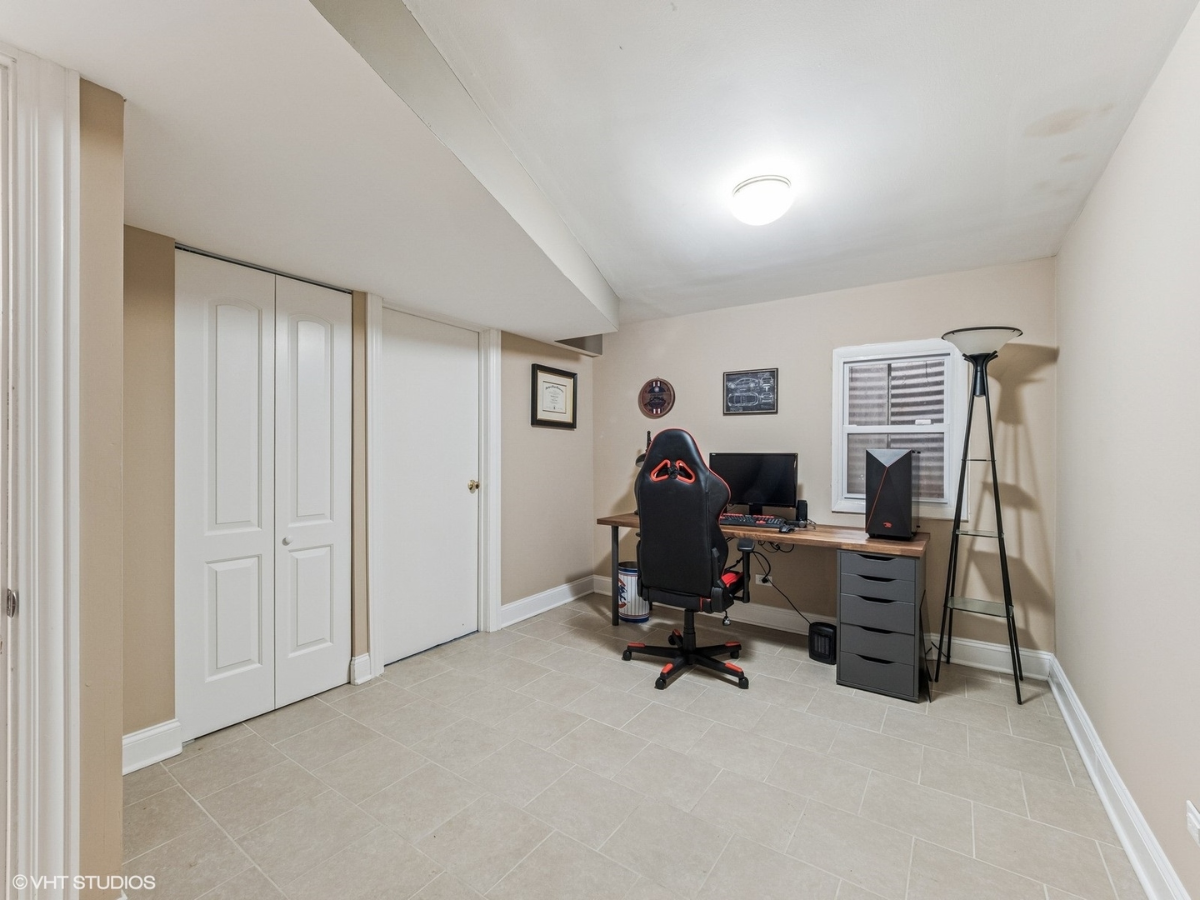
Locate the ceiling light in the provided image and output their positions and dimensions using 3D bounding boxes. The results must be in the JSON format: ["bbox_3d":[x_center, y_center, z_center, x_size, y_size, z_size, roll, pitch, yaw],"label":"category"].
[{"bbox_3d":[0.635,-0.960,1.907,0.240,0.120,0.240,0,0,35],"label":"ceiling light"}]

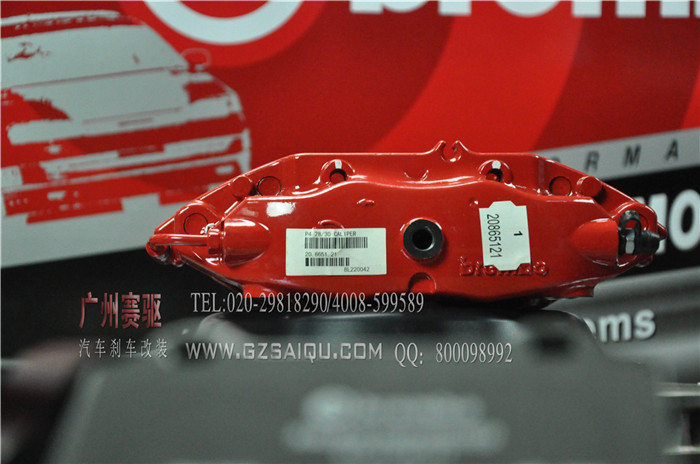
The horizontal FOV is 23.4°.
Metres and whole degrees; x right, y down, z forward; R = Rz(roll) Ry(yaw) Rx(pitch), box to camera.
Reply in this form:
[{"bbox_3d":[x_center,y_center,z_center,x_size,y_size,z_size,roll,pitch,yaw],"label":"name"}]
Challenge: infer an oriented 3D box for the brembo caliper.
[{"bbox_3d":[0.029,-0.004,0.850,0.258,0.078,0.125,0,4,-2],"label":"brembo caliper"}]

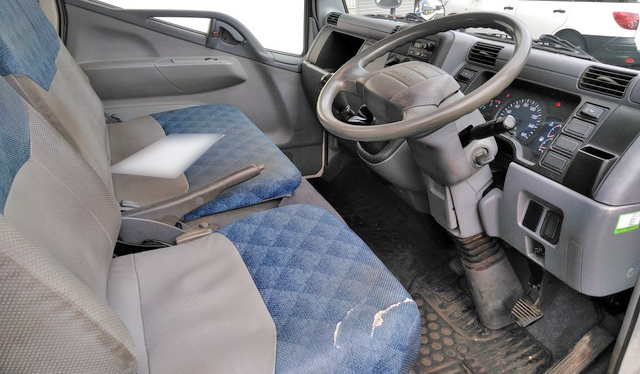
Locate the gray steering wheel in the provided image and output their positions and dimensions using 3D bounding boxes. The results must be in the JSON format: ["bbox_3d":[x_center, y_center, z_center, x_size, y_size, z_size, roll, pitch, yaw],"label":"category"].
[{"bbox_3d":[0.208,-0.213,1.022,0.430,0.090,0.430,-34,34,-8],"label":"gray steering wheel"}]

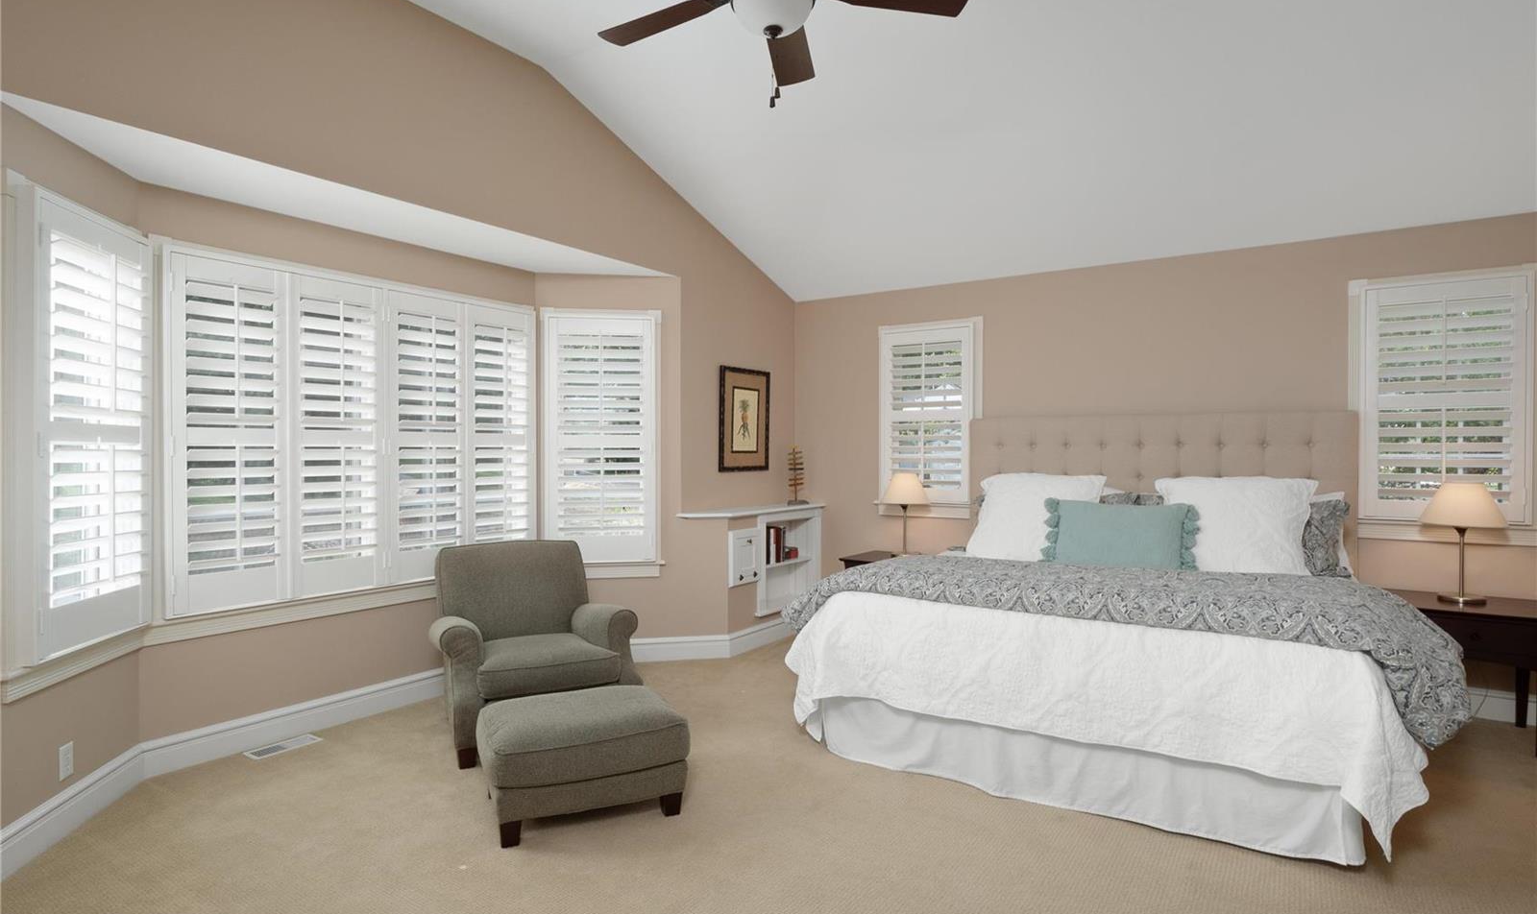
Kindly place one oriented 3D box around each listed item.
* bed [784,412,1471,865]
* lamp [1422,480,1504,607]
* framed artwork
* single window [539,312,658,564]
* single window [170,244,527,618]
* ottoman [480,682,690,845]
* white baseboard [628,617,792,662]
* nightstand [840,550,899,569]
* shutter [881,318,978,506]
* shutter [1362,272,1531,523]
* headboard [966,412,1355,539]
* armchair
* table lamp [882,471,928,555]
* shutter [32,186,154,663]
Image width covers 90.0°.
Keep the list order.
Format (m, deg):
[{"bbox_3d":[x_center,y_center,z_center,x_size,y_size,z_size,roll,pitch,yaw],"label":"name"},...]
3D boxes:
[{"bbox_3d":[1.625,0.532,3.794,2.380,1.540,2.120,0,0,32],"label":"bed"},{"bbox_3d":[3.323,0.401,3.681,0.310,0.575,0.310,0,0,32],"label":"lamp"},{"bbox_3d":[-0.158,-0.255,5.348,0.030,0.710,0.600,0,1,34],"label":"framed artwork"},{"bbox_3d":[-1.019,-0.115,4.688,0.702,1.536,0.100,0,1,-10],"label":"single window"},{"bbox_3d":[-1.927,-0.114,3.820,0.100,1.499,1.793,0,1,35],"label":"single window"},{"bbox_3d":[-0.690,1.109,2.863,0.680,0.400,0.510,0,0,-20],"label":"ottoman"},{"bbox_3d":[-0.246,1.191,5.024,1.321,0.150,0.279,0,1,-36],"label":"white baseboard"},{"bbox_3d":[0.879,0.966,5.067,0.620,0.600,0.490,0,1,33],"label":"nightstand"},{"bbox_3d":[1.102,-0.292,5.328,0.700,1.270,0.070,0,0,32],"label":"shutter"},{"bbox_3d":[3.322,-0.282,3.793,0.644,1.219,0.075,0,1,33],"label":"shutter"},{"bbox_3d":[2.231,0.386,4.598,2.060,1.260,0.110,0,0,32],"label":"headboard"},{"bbox_3d":[-1.109,0.853,3.616,0.840,0.850,0.840,0,1,-26],"label":"armchair"},{"bbox_3d":[0.903,0.384,5.070,0.300,0.562,0.300,0,1,33],"label":"table lamp"},{"bbox_3d":[-2.439,-0.103,2.763,0.070,1.530,0.640,0,0,-11],"label":"shutter"}]

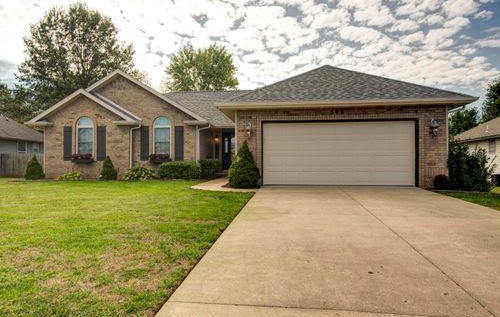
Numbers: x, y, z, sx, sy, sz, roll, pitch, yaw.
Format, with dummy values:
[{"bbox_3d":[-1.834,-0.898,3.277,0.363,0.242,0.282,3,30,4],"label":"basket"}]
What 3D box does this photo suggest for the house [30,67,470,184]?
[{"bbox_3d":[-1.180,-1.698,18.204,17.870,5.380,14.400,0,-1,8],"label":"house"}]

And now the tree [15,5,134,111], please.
[{"bbox_3d":[-15.477,-6.454,29.863,10.218,15.186,10.218,0,-1,8],"label":"tree"}]

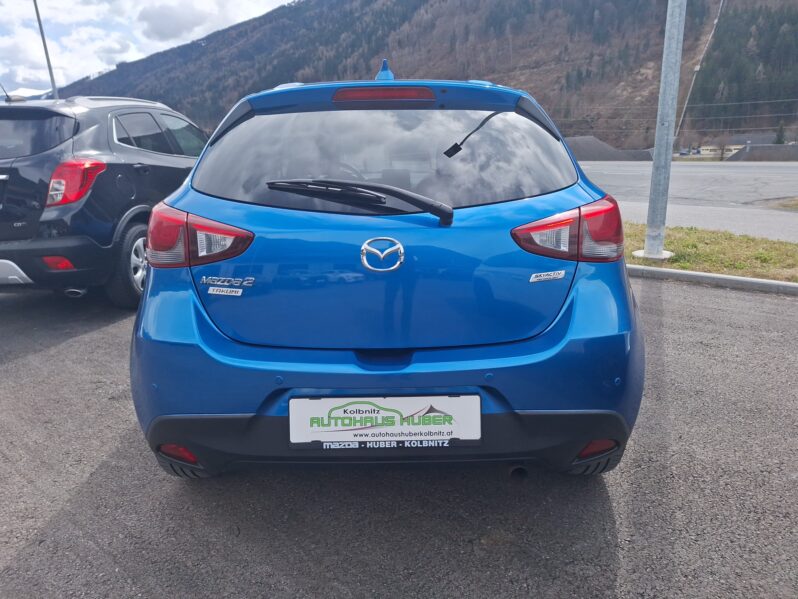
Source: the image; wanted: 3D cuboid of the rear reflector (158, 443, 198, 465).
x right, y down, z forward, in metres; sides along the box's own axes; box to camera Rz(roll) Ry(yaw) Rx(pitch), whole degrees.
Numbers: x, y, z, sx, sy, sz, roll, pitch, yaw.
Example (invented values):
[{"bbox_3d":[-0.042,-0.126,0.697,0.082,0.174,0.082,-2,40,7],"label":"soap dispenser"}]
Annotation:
[{"bbox_3d":[-0.659,0.455,1.582,0.140,0.050,0.035,5,17,20],"label":"rear reflector"}]

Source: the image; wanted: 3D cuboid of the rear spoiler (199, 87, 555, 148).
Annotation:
[{"bbox_3d":[-0.048,-0.565,1.618,1.090,0.190,0.240,-1,16,1],"label":"rear spoiler"}]

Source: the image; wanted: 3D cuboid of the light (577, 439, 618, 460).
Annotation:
[{"bbox_3d":[0.592,0.437,1.566,0.140,0.050,0.035,-6,16,-19],"label":"light"}]

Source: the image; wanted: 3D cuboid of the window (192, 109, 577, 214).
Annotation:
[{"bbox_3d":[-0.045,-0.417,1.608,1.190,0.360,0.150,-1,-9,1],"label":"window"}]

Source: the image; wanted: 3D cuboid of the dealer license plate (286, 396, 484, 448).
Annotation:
[{"bbox_3d":[-0.037,0.331,1.443,0.524,0.148,0.020,-1,16,1],"label":"dealer license plate"}]

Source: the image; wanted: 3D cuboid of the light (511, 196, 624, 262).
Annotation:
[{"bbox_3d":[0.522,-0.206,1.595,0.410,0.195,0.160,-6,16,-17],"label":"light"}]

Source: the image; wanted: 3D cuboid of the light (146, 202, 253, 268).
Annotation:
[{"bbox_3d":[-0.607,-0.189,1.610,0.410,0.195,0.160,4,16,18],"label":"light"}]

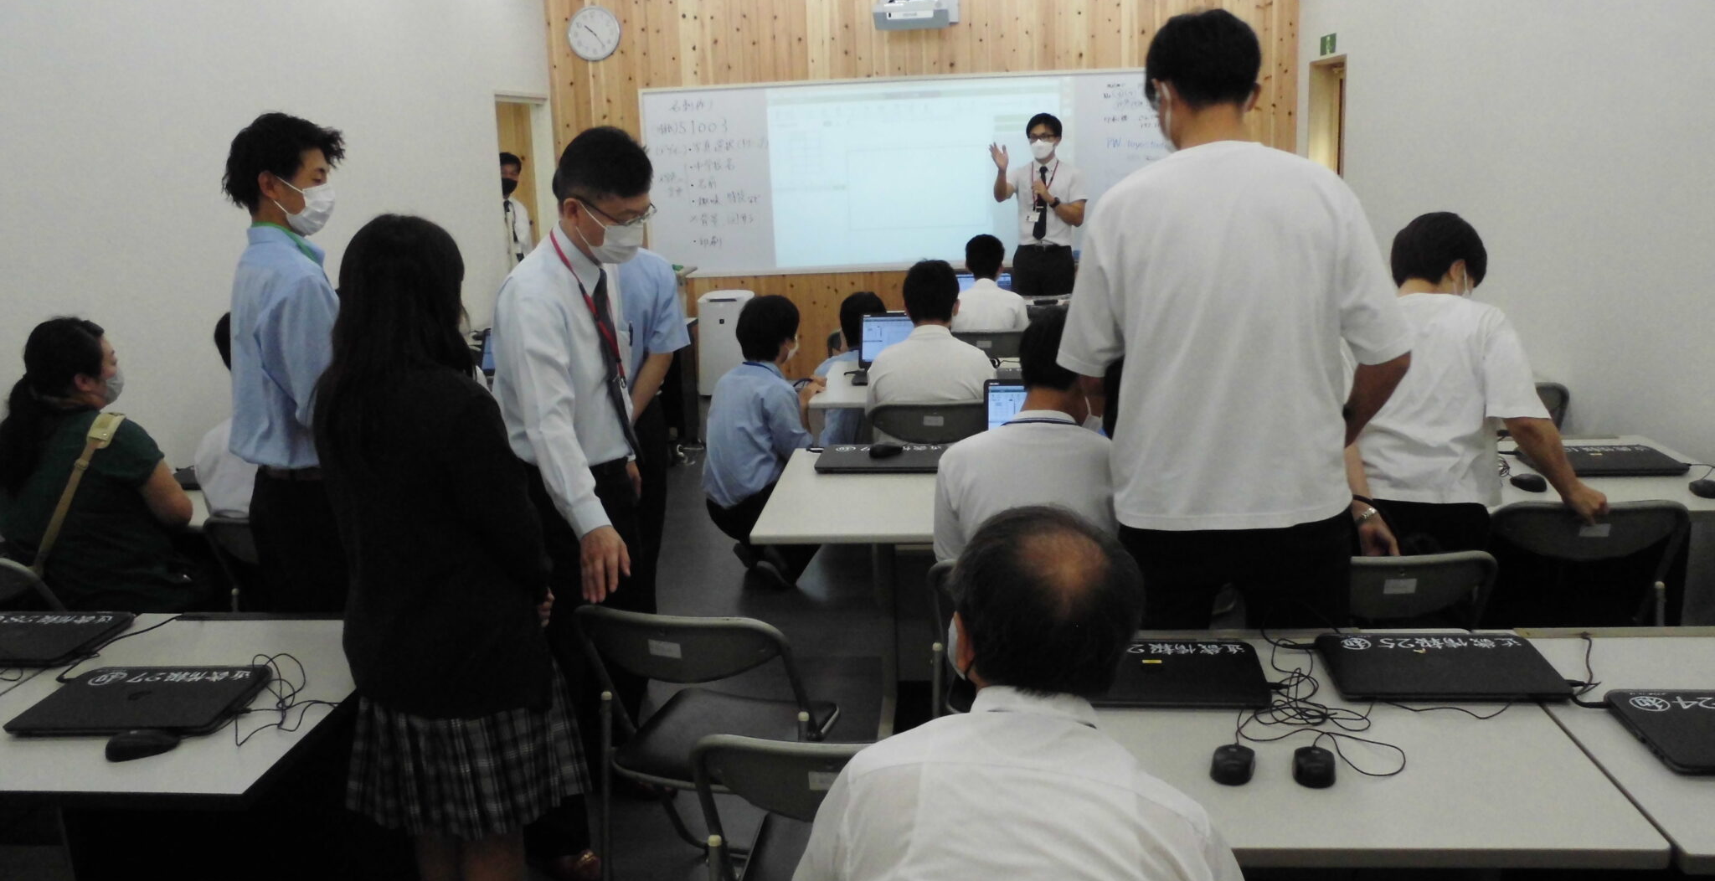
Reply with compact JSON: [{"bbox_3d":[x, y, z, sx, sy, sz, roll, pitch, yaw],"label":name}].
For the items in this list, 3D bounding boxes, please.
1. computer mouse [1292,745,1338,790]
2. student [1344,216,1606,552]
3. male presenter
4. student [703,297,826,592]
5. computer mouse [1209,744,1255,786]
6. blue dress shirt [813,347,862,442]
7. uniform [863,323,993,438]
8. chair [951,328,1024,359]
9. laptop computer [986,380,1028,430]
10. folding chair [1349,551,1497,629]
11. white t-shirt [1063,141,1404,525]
[{"bbox_3d":[0.685,0.482,1.925,0.063,0.037,0.106,1,14,15],"label":"computer mouse"},{"bbox_3d":[1.395,0.198,2.983,0.530,1.440,0.480,1,14,13],"label":"student"},{"bbox_3d":[0.985,-0.891,7.008,0.540,1.730,0.400,1,14,13],"label":"male presenter"},{"bbox_3d":[-0.356,0.008,4.844,0.600,1.110,0.460,-11,16,-31],"label":"student"},{"bbox_3d":[0.562,0.477,1.921,0.063,0.037,0.105,1,14,12],"label":"computer mouse"},{"bbox_3d":[0.020,-0.167,5.861,0.460,0.520,0.400,0,14,11],"label":"blue dress shirt"},{"bbox_3d":[0.257,-0.125,4.463,0.470,0.600,0.360,-1,14,5],"label":"uniform"},{"bbox_3d":[0.601,-0.164,6.036,0.460,0.770,0.480,-1,14,5],"label":"chair"},{"bbox_3d":[0.561,-0.035,3.638,0.370,0.240,0.280,-1,13,5],"label":"laptop computer"},{"bbox_3d":[1.105,0.564,2.956,0.460,0.770,0.480,-3,14,-5],"label":"folding chair"},{"bbox_3d":[0.709,-0.195,2.514,0.630,0.730,0.340,-1,13,3],"label":"white t-shirt"}]

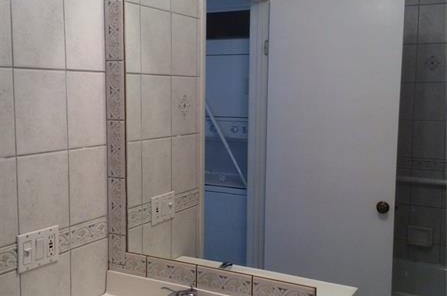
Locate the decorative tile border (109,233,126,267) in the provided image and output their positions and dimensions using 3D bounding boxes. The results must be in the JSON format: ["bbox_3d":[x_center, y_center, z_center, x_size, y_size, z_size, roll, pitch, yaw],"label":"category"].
[{"bbox_3d":[-0.371,0.360,1.964,0.074,0.109,0.010,4,8,29],"label":"decorative tile border"}]

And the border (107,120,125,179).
[{"bbox_3d":[-0.369,0.003,1.922,0.074,0.201,0.010,4,8,29],"label":"border"}]

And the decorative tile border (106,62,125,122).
[{"bbox_3d":[-0.368,-0.198,1.899,0.074,0.201,0.010,4,8,29],"label":"decorative tile border"}]

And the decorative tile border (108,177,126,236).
[{"bbox_3d":[-0.370,0.205,1.946,0.074,0.201,0.010,4,8,29],"label":"decorative tile border"}]

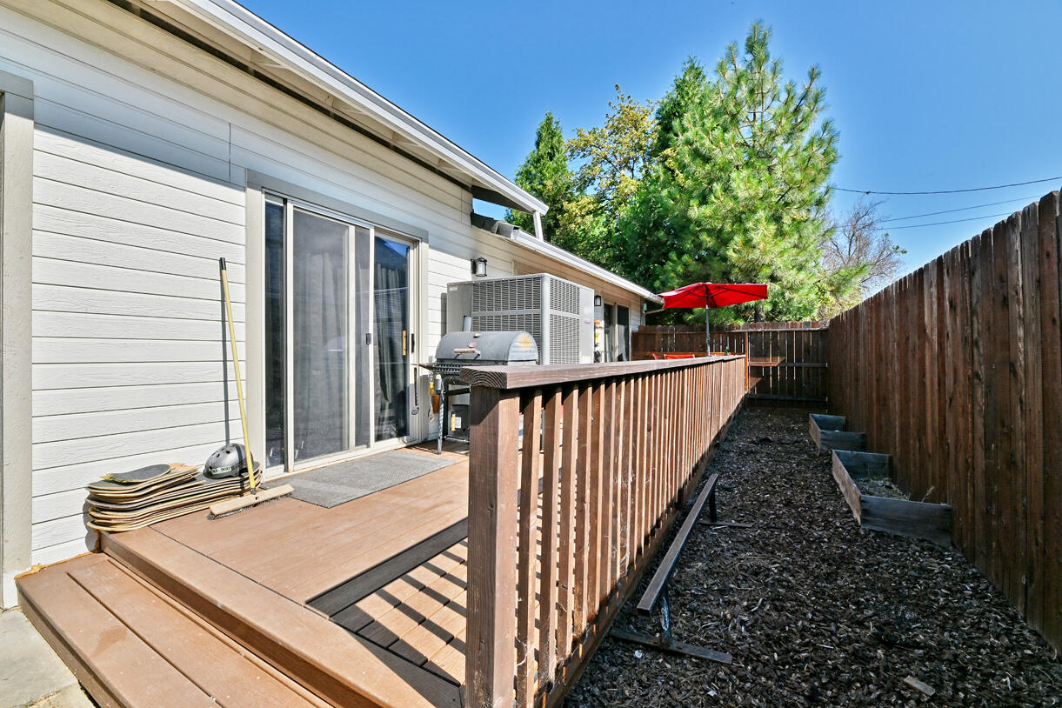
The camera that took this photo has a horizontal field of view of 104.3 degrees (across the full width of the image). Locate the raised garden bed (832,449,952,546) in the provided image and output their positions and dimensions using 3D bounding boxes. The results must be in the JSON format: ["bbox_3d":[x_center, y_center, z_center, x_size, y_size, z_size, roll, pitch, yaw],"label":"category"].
[{"bbox_3d":[2.759,1.053,3.281,0.440,0.225,1.500,0,0,31],"label":"raised garden bed"}]

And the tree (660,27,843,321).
[{"bbox_3d":[6.300,-4.225,12.000,5.200,10.750,5.200,0,0,31],"label":"tree"}]

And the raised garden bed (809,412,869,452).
[{"bbox_3d":[4.070,1.043,5.525,0.450,0.230,1.550,0,0,31],"label":"raised garden bed"}]

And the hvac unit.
[{"bbox_3d":[-0.076,0.001,4.460,1.150,1.420,1.150,0,0,31],"label":"hvac unit"}]

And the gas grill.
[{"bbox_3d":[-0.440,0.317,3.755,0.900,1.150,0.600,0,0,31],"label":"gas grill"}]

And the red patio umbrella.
[{"bbox_3d":[3.590,-0.287,8.200,2.200,2.350,2.200,0,0,31],"label":"red patio umbrella"}]

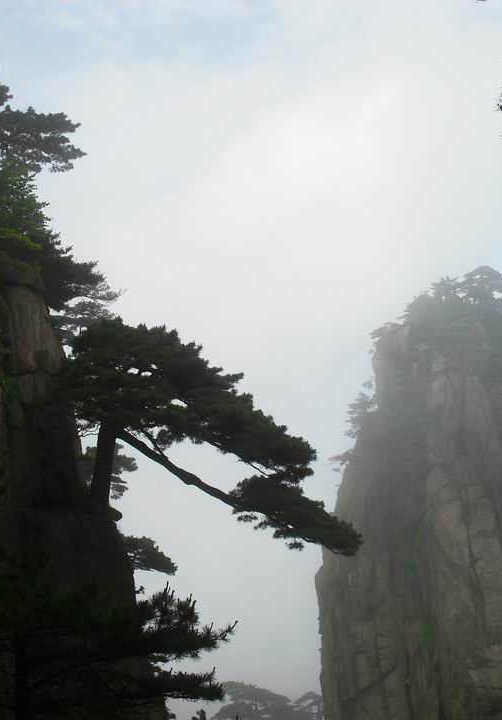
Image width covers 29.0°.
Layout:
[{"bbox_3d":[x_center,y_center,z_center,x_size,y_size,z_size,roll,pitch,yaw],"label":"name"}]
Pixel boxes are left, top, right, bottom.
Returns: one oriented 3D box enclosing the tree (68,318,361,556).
[{"bbox_3d":[-0.715,1.498,19.000,5.700,4.500,3.600,0,-5,0],"label":"tree"}]

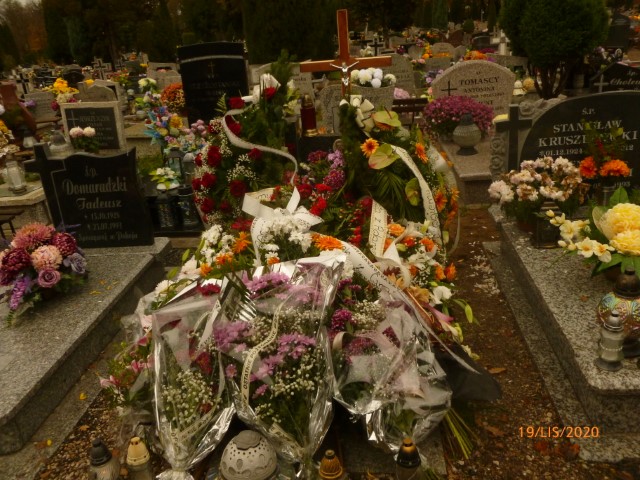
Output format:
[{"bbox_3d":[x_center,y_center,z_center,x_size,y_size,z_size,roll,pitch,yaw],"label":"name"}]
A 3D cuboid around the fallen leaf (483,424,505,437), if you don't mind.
[{"bbox_3d":[0.680,0.745,2.018,0.085,0.018,0.050,14,28,38],"label":"fallen leaf"}]

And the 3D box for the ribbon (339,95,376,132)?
[{"bbox_3d":[0.223,-0.753,3.080,0.220,0.210,0.130,-3,23,5],"label":"ribbon"}]

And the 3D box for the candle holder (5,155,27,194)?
[{"bbox_3d":[-2.704,-0.590,4.600,0.145,0.345,0.145,-1,20,7],"label":"candle holder"}]

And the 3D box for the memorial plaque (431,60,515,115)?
[{"bbox_3d":[1.548,-1.482,5.307,0.819,0.702,0.140,-3,23,5],"label":"memorial plaque"}]

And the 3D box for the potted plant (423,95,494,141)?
[{"bbox_3d":[1.492,-1.308,5.600,0.754,0.512,0.716,-1,20,7],"label":"potted plant"}]

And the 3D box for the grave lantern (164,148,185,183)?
[{"bbox_3d":[-1.319,-0.658,4.700,0.160,0.330,0.160,-1,20,7],"label":"grave lantern"}]

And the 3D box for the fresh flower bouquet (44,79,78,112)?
[{"bbox_3d":[-3.657,-2.035,7.300,0.478,0.464,0.382,-1,20,7],"label":"fresh flower bouquet"}]

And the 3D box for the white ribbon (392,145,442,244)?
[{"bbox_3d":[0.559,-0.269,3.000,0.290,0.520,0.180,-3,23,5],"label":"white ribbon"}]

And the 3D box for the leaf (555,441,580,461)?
[{"bbox_3d":[0.991,0.841,2.070,0.090,0.025,0.095,-1,20,7],"label":"leaf"}]

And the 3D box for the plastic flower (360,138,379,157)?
[{"bbox_3d":[0.261,-0.487,2.728,0.094,0.094,0.045,-2,11,8],"label":"plastic flower"}]

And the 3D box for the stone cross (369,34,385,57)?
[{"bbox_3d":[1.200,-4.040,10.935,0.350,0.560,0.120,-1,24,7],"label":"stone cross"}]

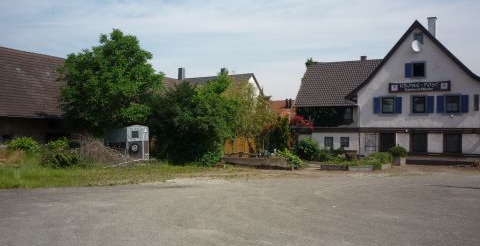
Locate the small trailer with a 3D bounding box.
[{"bbox_3d":[-7.593,1.373,30.000,1.650,2.300,3.100,1,-1,-42],"label":"small trailer"}]

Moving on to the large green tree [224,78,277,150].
[{"bbox_3d":[0.649,-0.307,30.300,3.600,5.300,3.500,0,-1,0],"label":"large green tree"}]

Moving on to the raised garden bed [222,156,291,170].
[{"bbox_3d":[1.106,2.349,26.539,4.000,0.750,1.200,0,-1,12],"label":"raised garden bed"}]

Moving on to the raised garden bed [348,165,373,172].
[{"bbox_3d":[6.893,2.556,25.386,1.400,0.340,0.800,0,-1,15],"label":"raised garden bed"}]

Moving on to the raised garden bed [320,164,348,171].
[{"bbox_3d":[5.154,2.427,24.200,1.450,0.340,0.800,0,-1,-3],"label":"raised garden bed"}]

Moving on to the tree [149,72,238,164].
[{"bbox_3d":[-2.996,-0.313,28.900,5.700,5.800,5.000,0,-1,0],"label":"tree"}]

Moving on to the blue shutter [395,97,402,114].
[{"bbox_3d":[11.146,-1.226,31.085,0.430,1.180,0.060,0,-1,24],"label":"blue shutter"}]

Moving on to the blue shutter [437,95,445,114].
[{"bbox_3d":[13.591,-1.216,29.986,0.440,1.180,0.060,0,-1,24],"label":"blue shutter"}]

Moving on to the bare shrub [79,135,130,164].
[{"bbox_3d":[-8.398,1.704,27.500,2.900,1.750,2.300,0,-1,0],"label":"bare shrub"}]

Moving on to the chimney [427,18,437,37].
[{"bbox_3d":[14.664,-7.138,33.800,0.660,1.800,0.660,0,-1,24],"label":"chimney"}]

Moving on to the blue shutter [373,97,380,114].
[{"bbox_3d":[9.480,-1.179,30.590,0.480,1.130,0.050,0,-1,28],"label":"blue shutter"}]

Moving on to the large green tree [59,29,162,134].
[{"bbox_3d":[-9.923,-2.057,34.000,7.700,9.600,7.300,0,-1,0],"label":"large green tree"}]

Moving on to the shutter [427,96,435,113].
[{"bbox_3d":[12.477,-1.177,29.016,0.480,1.130,0.050,0,-1,28],"label":"shutter"}]

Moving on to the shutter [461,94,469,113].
[{"bbox_3d":[14.256,-1.171,28.088,0.480,1.130,0.050,0,-1,28],"label":"shutter"}]

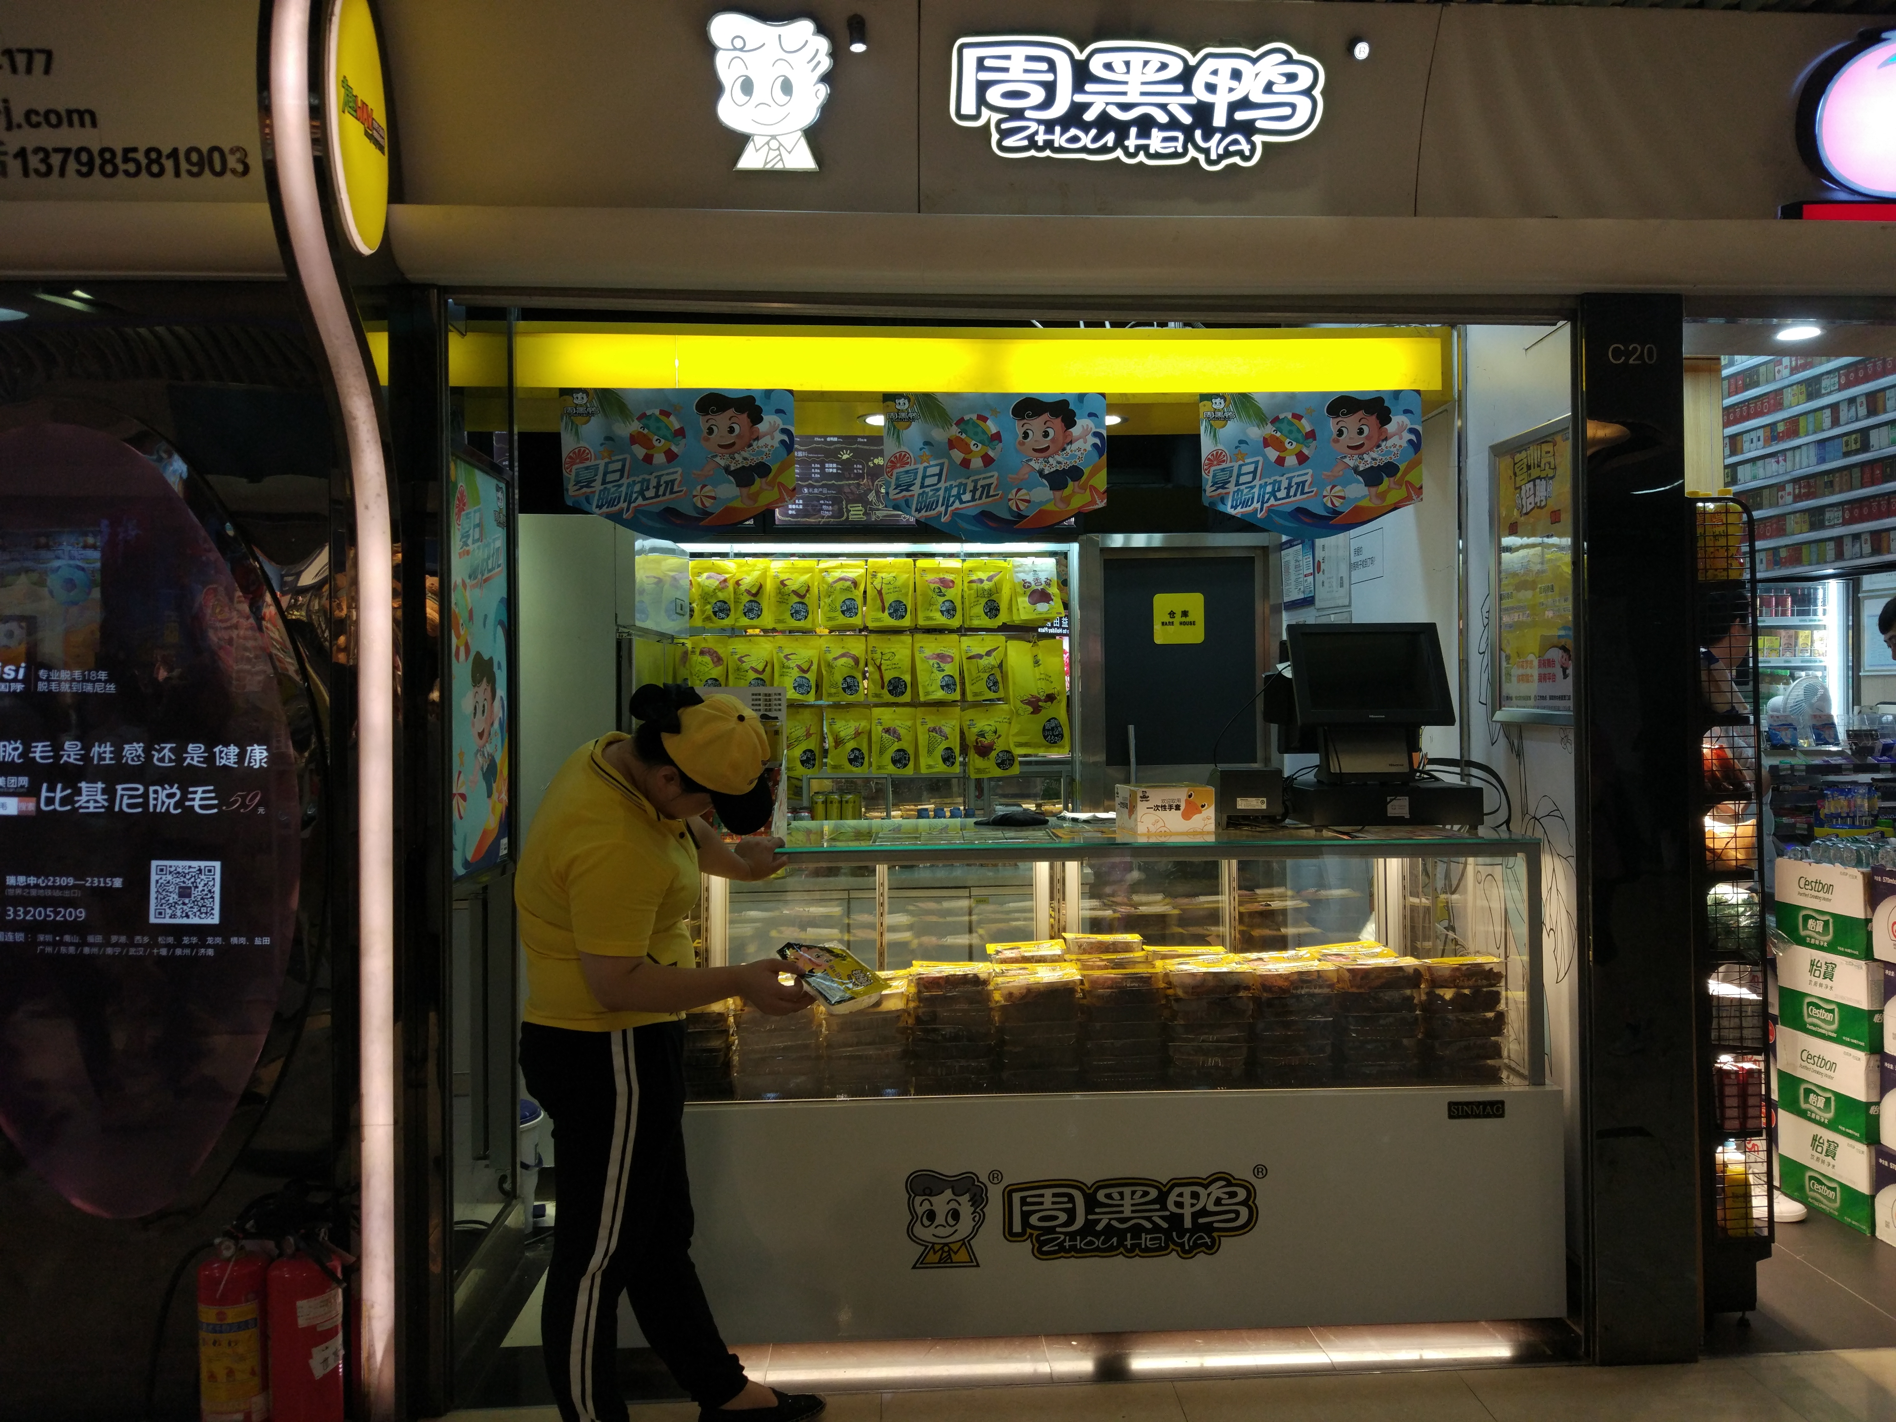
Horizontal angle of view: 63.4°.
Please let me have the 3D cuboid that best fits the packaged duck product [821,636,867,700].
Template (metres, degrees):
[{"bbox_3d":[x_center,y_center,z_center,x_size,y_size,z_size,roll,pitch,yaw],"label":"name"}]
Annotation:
[{"bbox_3d":[-0.364,-0.156,5.388,0.161,0.235,0.040,-1,0,-3],"label":"packaged duck product"}]

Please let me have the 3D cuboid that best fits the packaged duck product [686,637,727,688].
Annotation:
[{"bbox_3d":[-0.844,-0.145,5.359,0.150,0.234,0.040,-1,0,-3],"label":"packaged duck product"}]

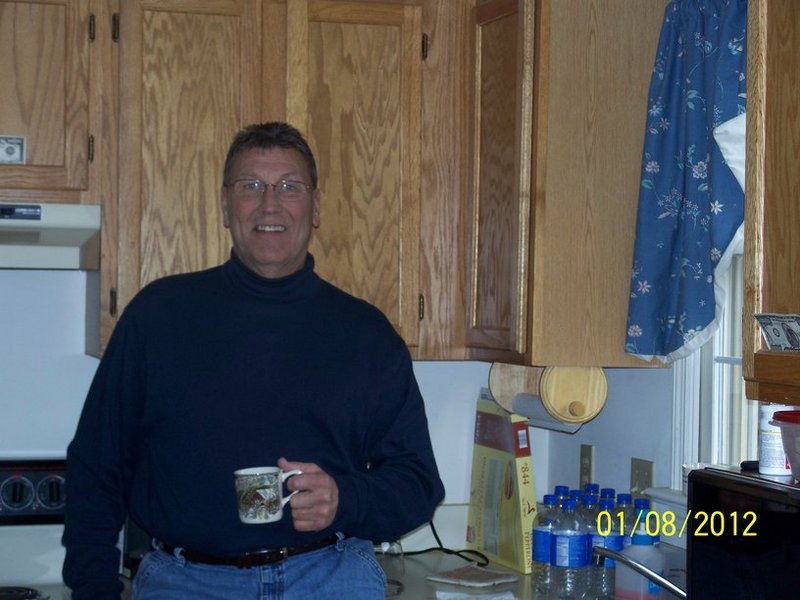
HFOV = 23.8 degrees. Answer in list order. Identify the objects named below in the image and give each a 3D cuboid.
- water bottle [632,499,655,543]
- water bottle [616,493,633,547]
[{"bbox_3d":[0.516,0.563,4.051,0.083,0.270,0.083,1,1,-18],"label":"water bottle"},{"bbox_3d":[0.489,0.561,4.140,0.083,0.270,0.083,1,1,-18],"label":"water bottle"}]

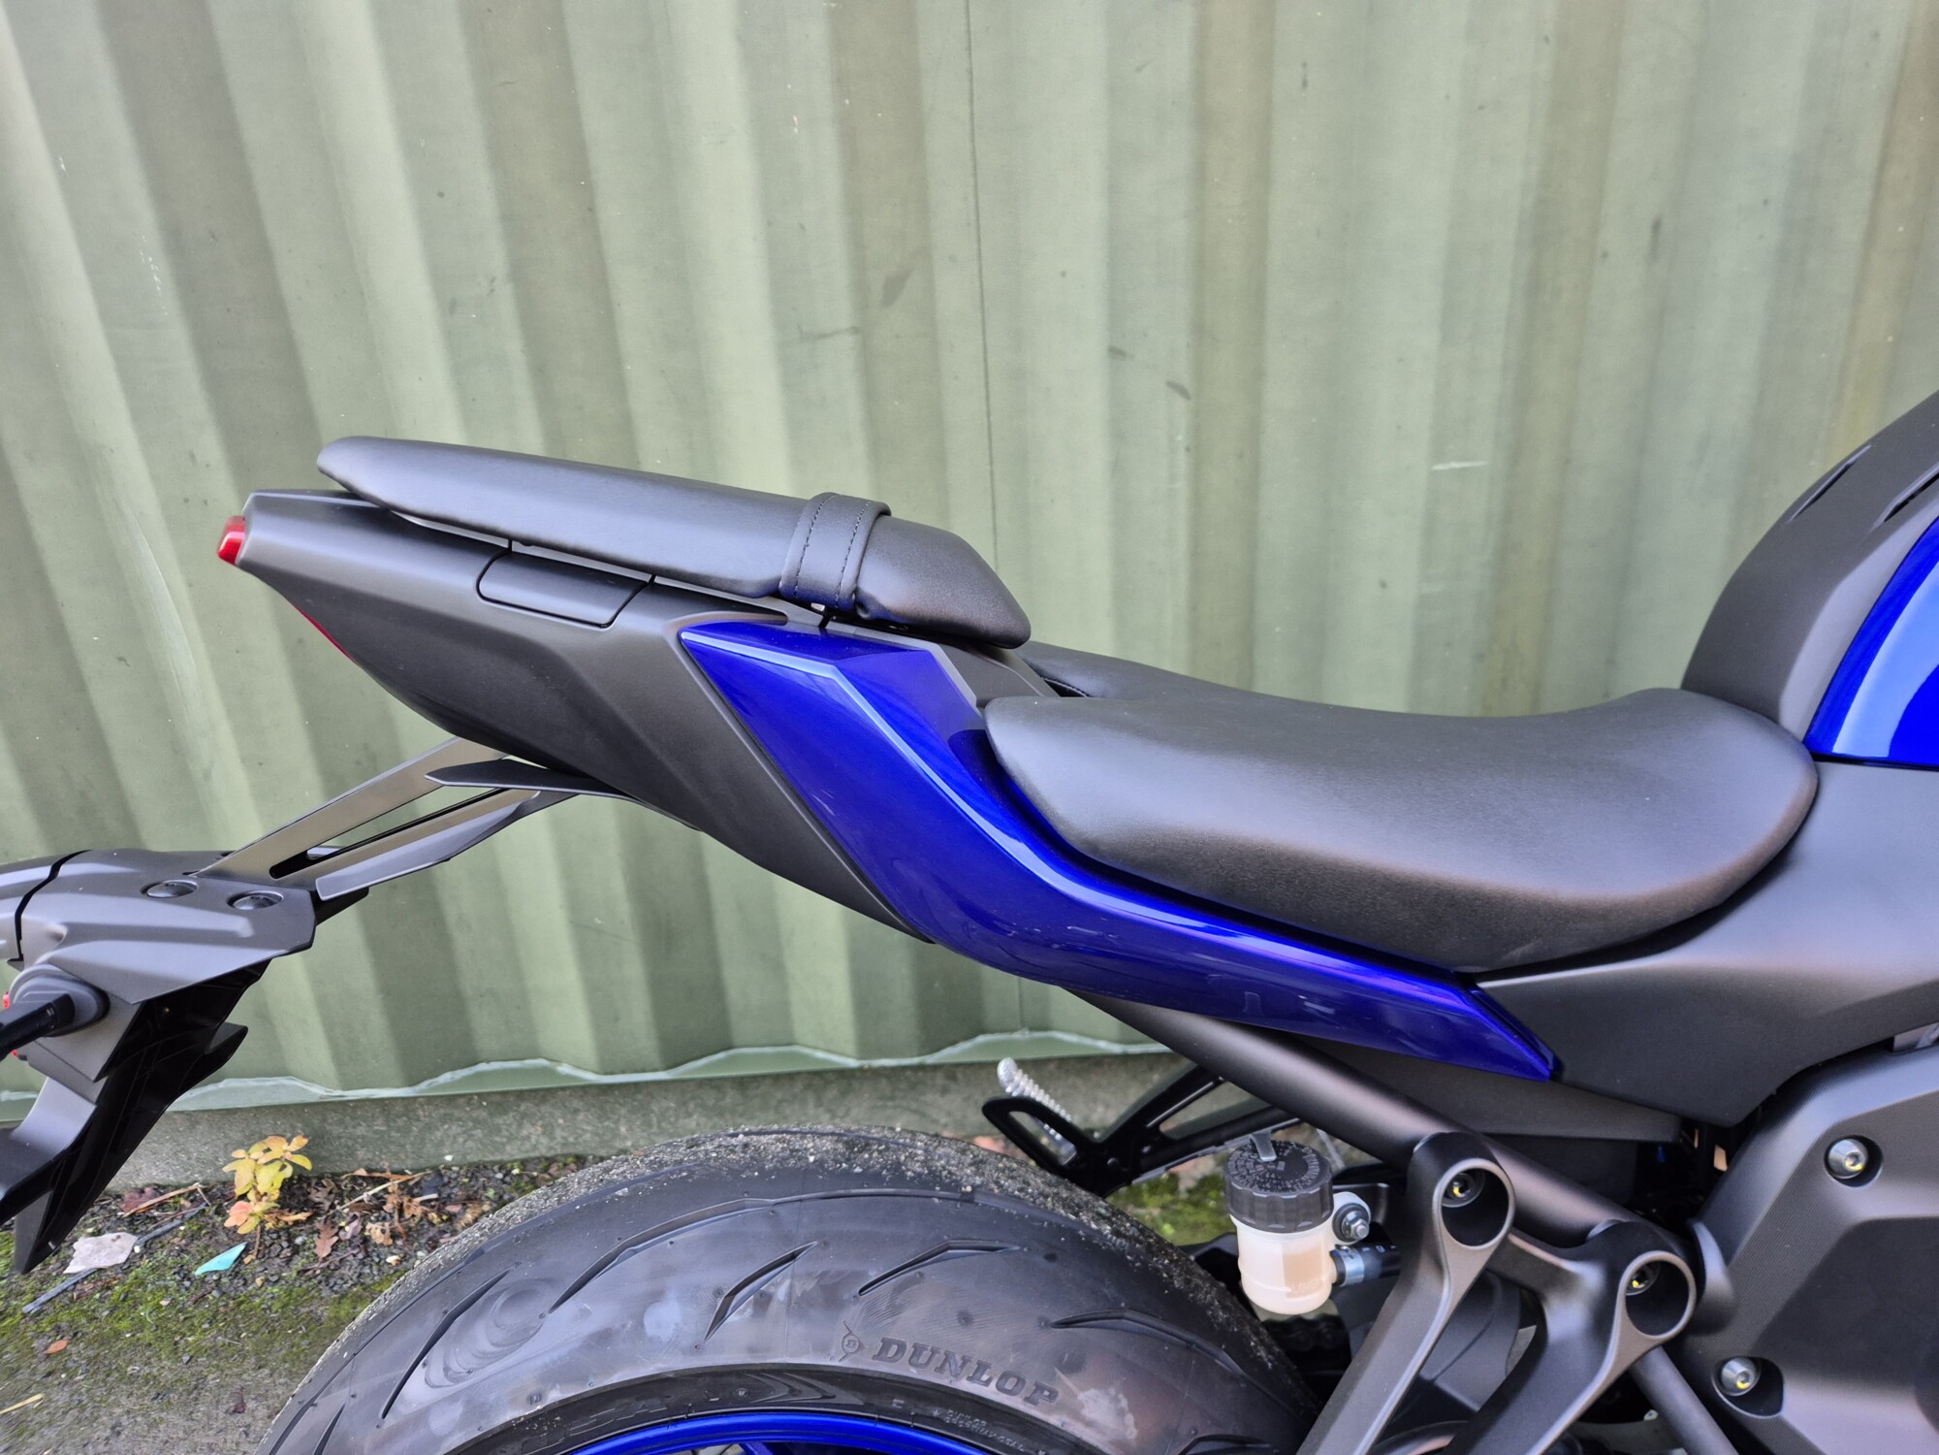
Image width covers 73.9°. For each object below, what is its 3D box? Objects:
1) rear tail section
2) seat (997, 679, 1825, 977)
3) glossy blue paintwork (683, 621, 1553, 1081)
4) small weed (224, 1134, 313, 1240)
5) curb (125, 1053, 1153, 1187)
[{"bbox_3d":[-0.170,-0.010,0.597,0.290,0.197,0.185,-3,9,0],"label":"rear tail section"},{"bbox_3d":[0.186,0.027,0.611,0.352,0.120,0.260,-3,9,0],"label":"seat"},{"bbox_3d":[0.060,0.054,0.514,0.341,0.191,0.078,-3,9,0],"label":"glossy blue paintwork"},{"bbox_3d":[-0.754,0.507,1.393,0.085,0.100,0.075,-4,23,-1],"label":"small weed"},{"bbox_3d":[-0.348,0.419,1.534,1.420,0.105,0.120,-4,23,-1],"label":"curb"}]

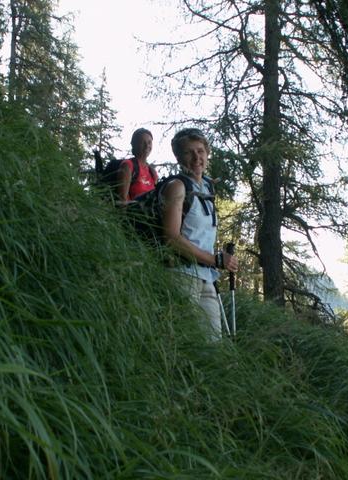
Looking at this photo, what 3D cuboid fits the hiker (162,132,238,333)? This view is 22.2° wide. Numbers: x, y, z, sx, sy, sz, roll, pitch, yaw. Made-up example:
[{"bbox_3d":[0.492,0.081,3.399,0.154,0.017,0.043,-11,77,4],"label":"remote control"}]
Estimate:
[{"bbox_3d":[0.125,0.250,4.700,0.420,1.700,0.460,2,2,34],"label":"hiker"}]

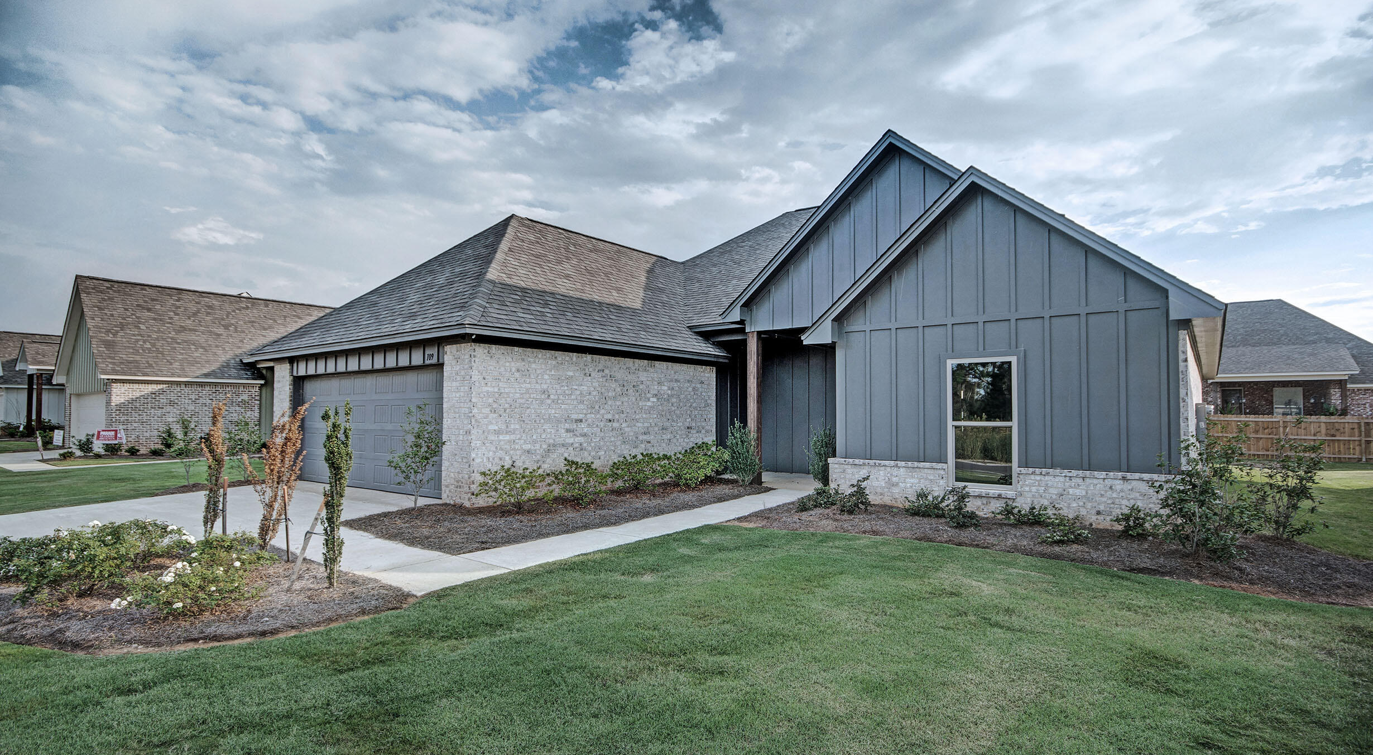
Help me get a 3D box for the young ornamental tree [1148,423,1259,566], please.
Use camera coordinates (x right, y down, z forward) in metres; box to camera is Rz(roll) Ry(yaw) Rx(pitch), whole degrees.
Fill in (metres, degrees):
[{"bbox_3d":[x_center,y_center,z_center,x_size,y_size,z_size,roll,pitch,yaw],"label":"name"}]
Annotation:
[{"bbox_3d":[5.307,1.177,6.237,1.040,1.354,1.100,-3,-4,40],"label":"young ornamental tree"}]

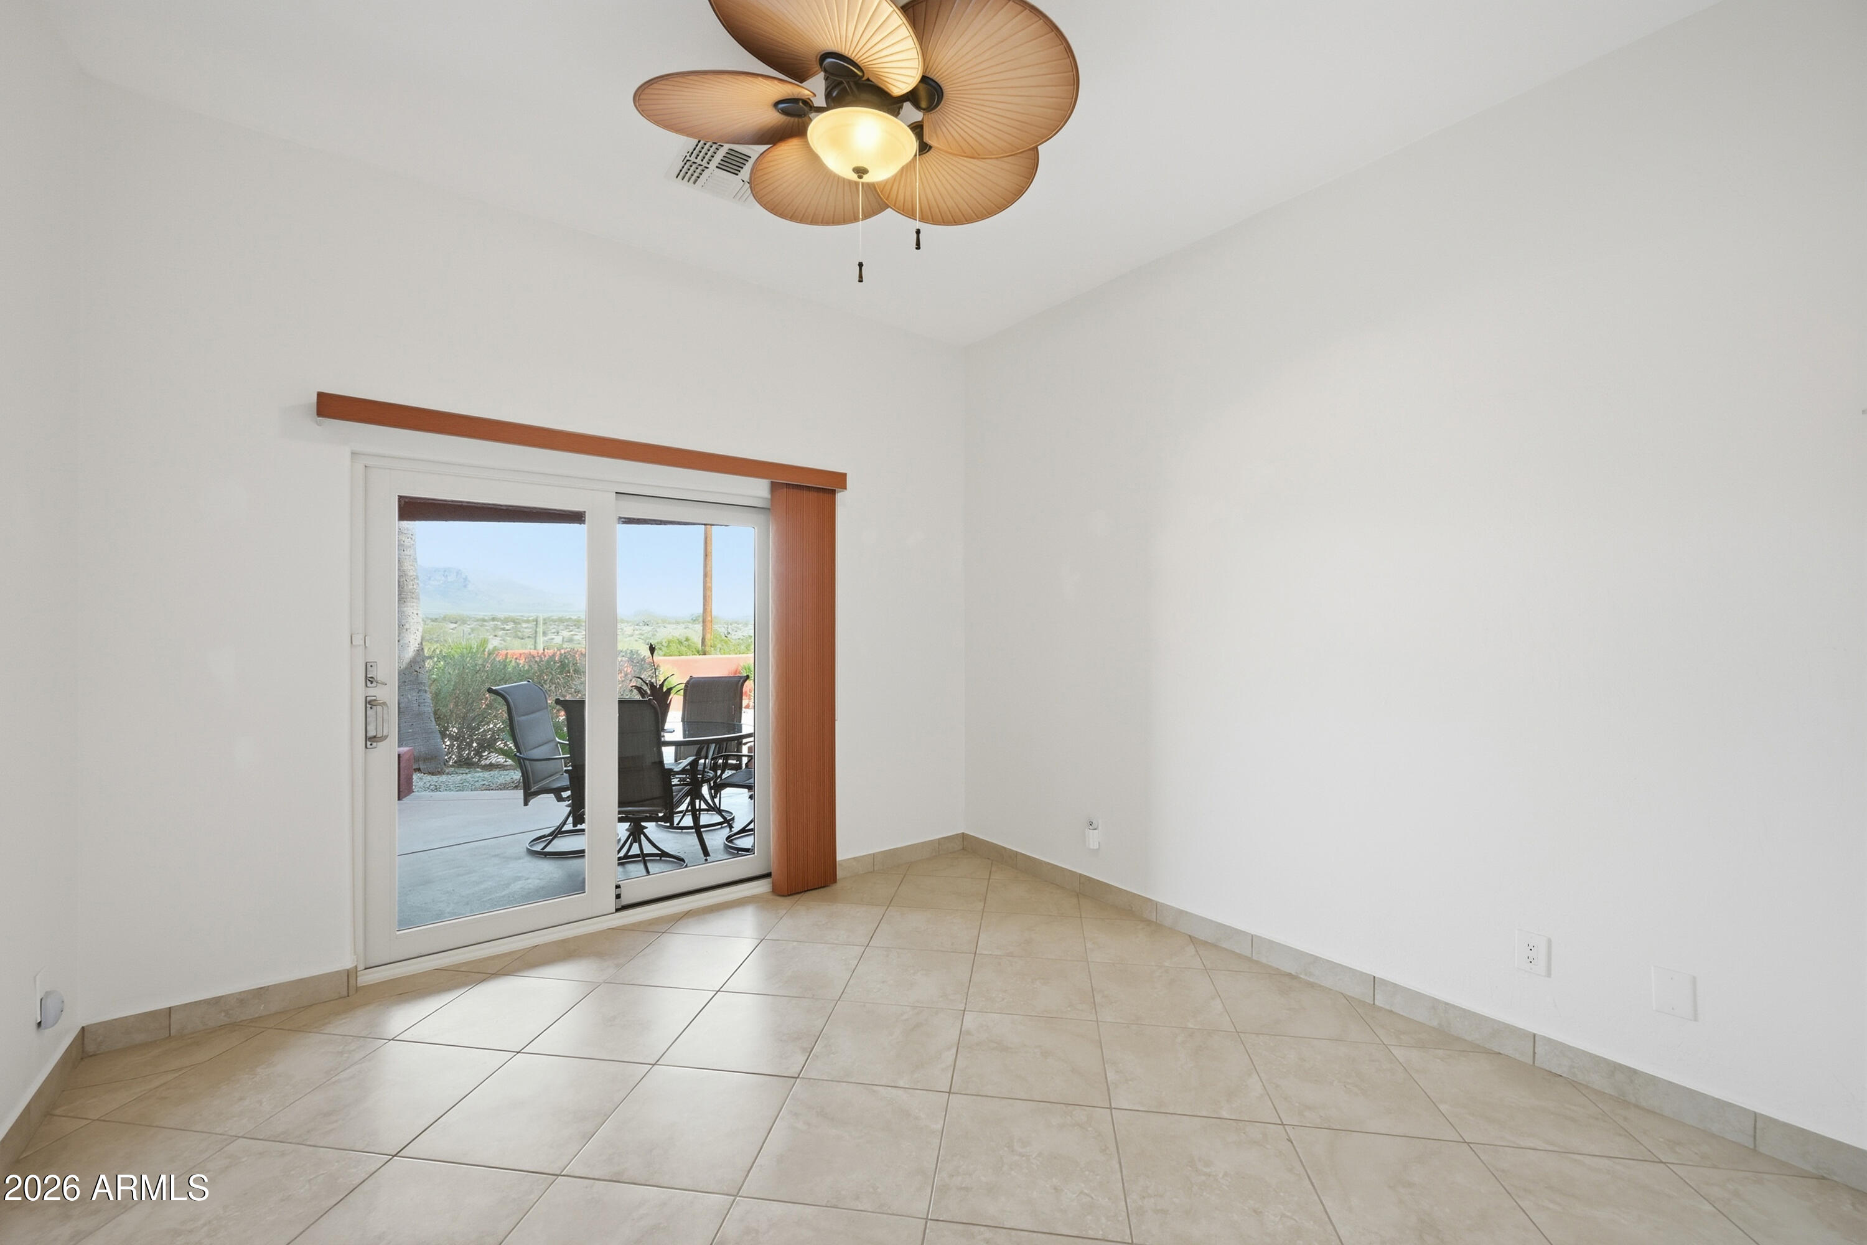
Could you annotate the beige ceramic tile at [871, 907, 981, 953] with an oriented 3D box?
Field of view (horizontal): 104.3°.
[{"bbox_3d":[-0.018,1.386,3.278,0.454,0.010,0.454,0,-1,8],"label":"beige ceramic tile"}]

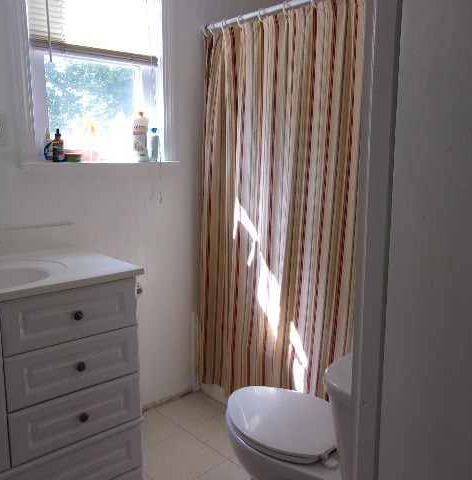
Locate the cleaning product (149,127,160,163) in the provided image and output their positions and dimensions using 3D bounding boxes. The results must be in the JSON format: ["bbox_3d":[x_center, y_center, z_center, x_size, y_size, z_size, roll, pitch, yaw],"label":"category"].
[{"bbox_3d":[-0.369,-0.432,2.272,0.045,0.148,0.036,-1,9,-6],"label":"cleaning product"}]

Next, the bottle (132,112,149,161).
[{"bbox_3d":[-0.423,-0.458,2.219,0.068,0.216,0.046,0,9,2],"label":"bottle"}]

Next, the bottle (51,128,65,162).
[{"bbox_3d":[-0.697,-0.368,1.950,0.044,0.129,0.044,-4,10,-23],"label":"bottle"}]

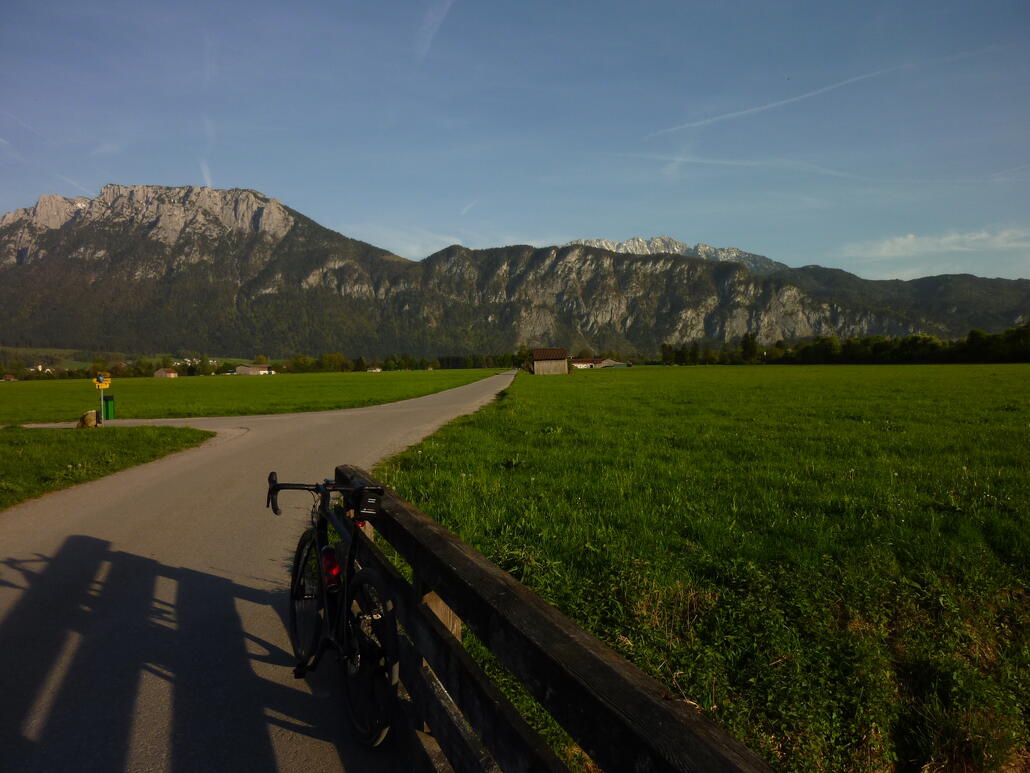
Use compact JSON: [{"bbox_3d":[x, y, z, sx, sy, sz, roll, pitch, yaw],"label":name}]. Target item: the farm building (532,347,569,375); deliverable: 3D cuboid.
[{"bbox_3d":[6.251,-4.349,131.000,6.400,4.600,6.000,-1,1,2],"label":"farm building"}]

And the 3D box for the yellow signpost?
[{"bbox_3d":[-13.186,0.400,23.800,0.640,1.740,0.300,-2,2,-20],"label":"yellow signpost"}]

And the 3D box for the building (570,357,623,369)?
[{"bbox_3d":[47.127,-13.710,425.000,30.000,7.000,17.000,-1,1,6],"label":"building"}]

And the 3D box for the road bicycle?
[{"bbox_3d":[-0.849,0.955,3.535,0.440,1.000,1.700,3,0,-30],"label":"road bicycle"}]

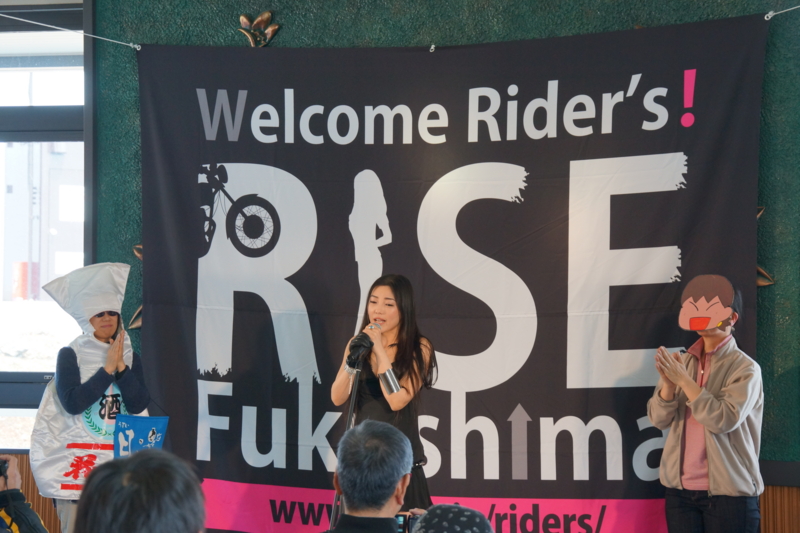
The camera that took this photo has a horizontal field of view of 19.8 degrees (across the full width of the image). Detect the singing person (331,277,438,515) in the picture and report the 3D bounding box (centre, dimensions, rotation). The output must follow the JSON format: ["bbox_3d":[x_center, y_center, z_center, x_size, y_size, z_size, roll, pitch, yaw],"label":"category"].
[{"bbox_3d":[-0.064,0.860,8.950,0.460,1.650,0.400,0,0,25],"label":"singing person"}]

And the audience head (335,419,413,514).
[{"bbox_3d":[-0.061,0.463,5.250,0.185,0.245,0.225,0,0,22],"label":"audience head"}]

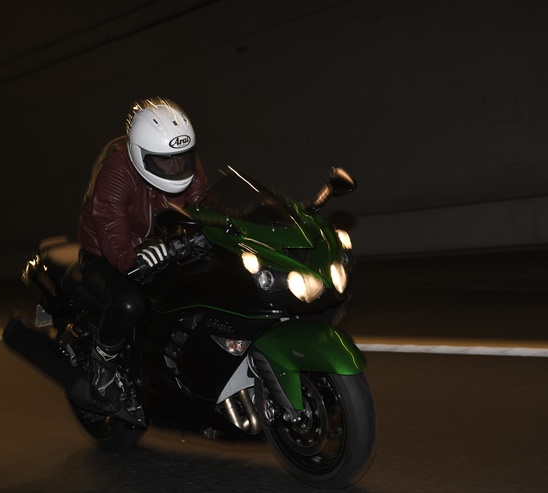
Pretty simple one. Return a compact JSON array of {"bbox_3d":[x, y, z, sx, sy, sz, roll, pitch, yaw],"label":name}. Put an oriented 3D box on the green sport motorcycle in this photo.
[{"bbox_3d":[-0.390,0.320,4.345,0.770,1.170,2.170,-14,6,-37],"label":"green sport motorcycle"}]

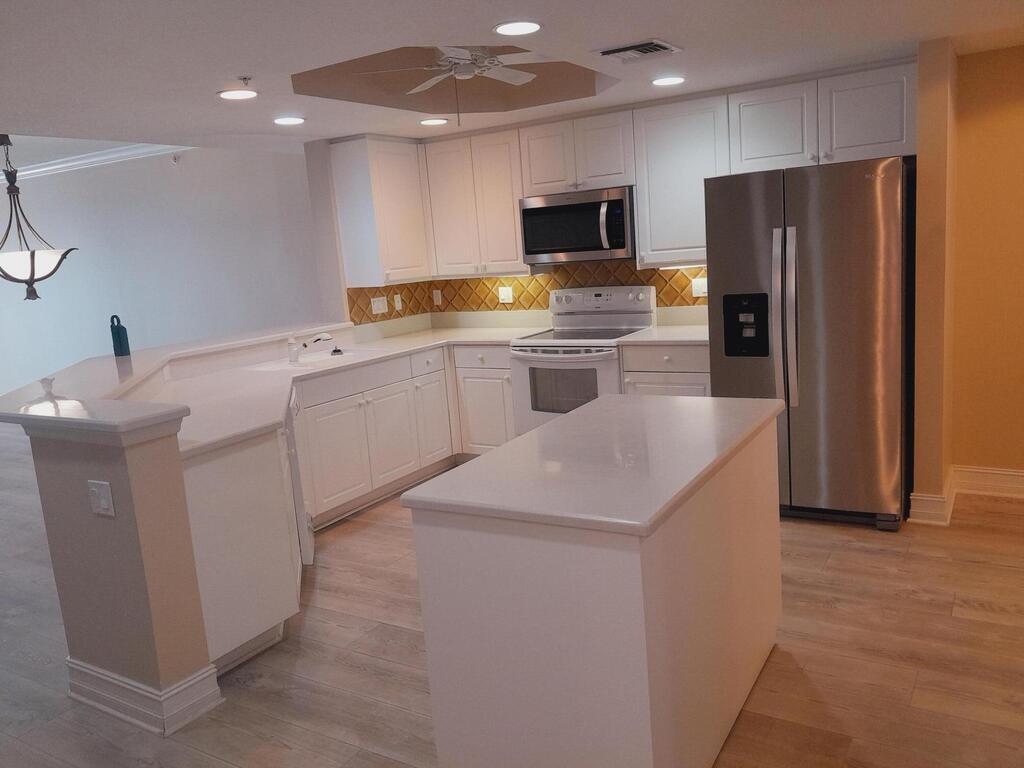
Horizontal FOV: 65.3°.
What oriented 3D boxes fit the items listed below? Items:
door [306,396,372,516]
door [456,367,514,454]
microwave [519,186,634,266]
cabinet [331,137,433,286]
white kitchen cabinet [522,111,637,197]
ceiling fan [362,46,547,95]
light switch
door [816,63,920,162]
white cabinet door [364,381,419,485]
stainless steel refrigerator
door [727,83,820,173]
[{"bbox_3d":[-0.985,0.391,4.583,0.030,0.598,0.474,2,12,32],"label":"door"},{"bbox_3d":[-0.165,0.193,5.333,0.442,0.598,0.030,2,12,32],"label":"door"},{"bbox_3d":[0.488,-1.017,5.154,0.757,0.420,0.420,2,12,32],"label":"microwave"},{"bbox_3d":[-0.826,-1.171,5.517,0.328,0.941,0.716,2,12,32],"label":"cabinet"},{"bbox_3d":[0.479,-1.454,5.108,0.769,0.444,0.334,2,12,32],"label":"white kitchen cabinet"},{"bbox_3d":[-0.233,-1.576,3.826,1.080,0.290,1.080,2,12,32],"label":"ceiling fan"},{"bbox_3d":[-1.370,0.383,2.657,0.120,0.120,0.010,2,12,32],"label":"light switch"},{"bbox_3d":[1.799,-1.359,4.057,0.460,0.435,0.030,2,12,32],"label":"door"},{"bbox_3d":[-0.740,0.302,4.974,0.030,0.598,0.465,2,12,32],"label":"white cabinet door"},{"bbox_3d":[1.623,-0.227,4.274,0.905,1.768,0.855,2,12,32],"label":"stainless steel refrigerator"},{"bbox_3d":[1.405,-1.371,4.302,0.468,0.435,0.030,2,12,32],"label":"door"}]

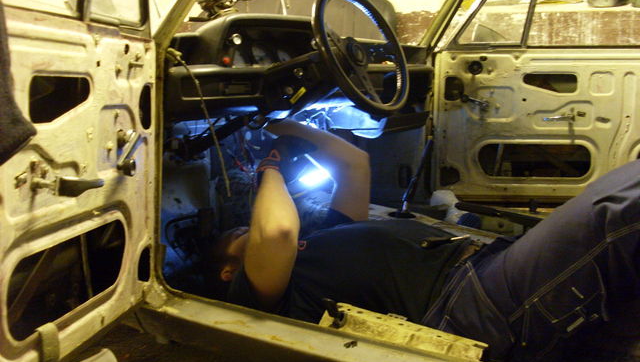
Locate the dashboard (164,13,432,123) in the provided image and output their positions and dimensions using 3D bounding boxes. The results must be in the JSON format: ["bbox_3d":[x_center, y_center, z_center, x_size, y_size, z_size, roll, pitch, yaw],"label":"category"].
[{"bbox_3d":[-0.083,-0.342,2.240,0.310,0.320,1.280,5,10,36],"label":"dashboard"}]

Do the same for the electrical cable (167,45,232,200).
[{"bbox_3d":[-0.282,-0.136,1.630,0.145,0.350,0.050,-2,8,-8],"label":"electrical cable"}]

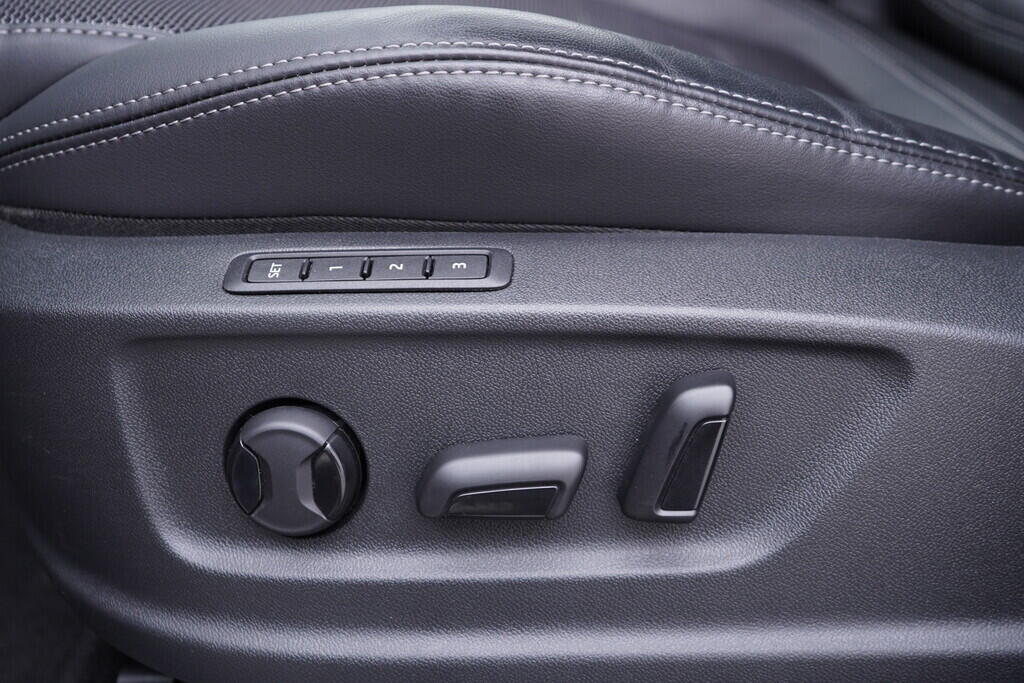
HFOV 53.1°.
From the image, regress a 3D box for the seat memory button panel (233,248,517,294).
[{"bbox_3d":[-0.049,-0.023,0.350,0.100,0.007,0.017,-1,53,9],"label":"seat memory button panel"}]

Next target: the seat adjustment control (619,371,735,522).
[{"bbox_3d":[0.054,0.036,0.330,0.023,0.057,0.020,21,10,2],"label":"seat adjustment control"}]

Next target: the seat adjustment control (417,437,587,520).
[{"bbox_3d":[-0.005,0.046,0.338,0.058,0.024,0.020,-1,9,6],"label":"seat adjustment control"}]

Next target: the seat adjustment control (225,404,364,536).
[{"bbox_3d":[-0.075,0.046,0.347,0.045,0.045,0.016,-1,9,6],"label":"seat adjustment control"}]

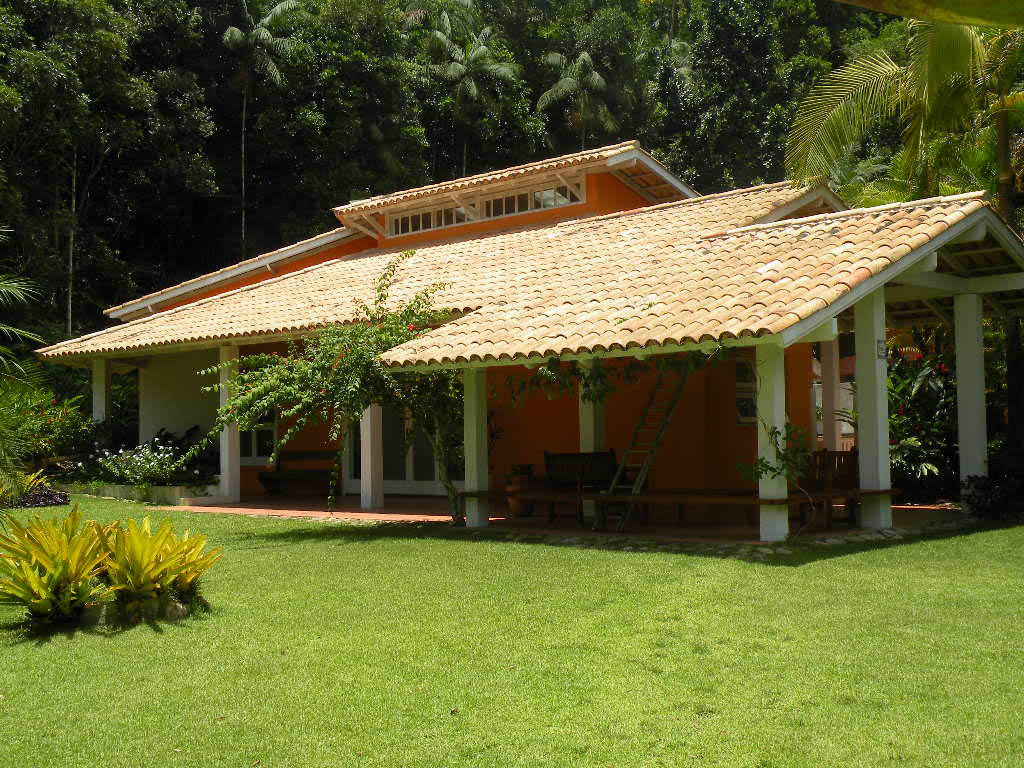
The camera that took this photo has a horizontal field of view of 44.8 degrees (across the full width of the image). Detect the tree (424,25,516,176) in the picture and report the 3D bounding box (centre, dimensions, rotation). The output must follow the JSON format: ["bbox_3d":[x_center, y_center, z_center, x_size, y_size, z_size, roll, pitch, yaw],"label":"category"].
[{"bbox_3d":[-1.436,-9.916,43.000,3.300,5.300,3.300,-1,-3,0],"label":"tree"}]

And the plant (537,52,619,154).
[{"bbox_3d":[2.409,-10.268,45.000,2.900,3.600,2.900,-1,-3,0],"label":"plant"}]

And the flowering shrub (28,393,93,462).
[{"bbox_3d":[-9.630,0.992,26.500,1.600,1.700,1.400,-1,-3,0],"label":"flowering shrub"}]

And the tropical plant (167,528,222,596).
[{"bbox_3d":[-2.373,1.322,9.200,0.470,0.500,0.450,-1,-3,0],"label":"tropical plant"}]

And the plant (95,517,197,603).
[{"bbox_3d":[-2.655,1.279,9.000,0.710,0.620,0.650,-1,-3,0],"label":"plant"}]

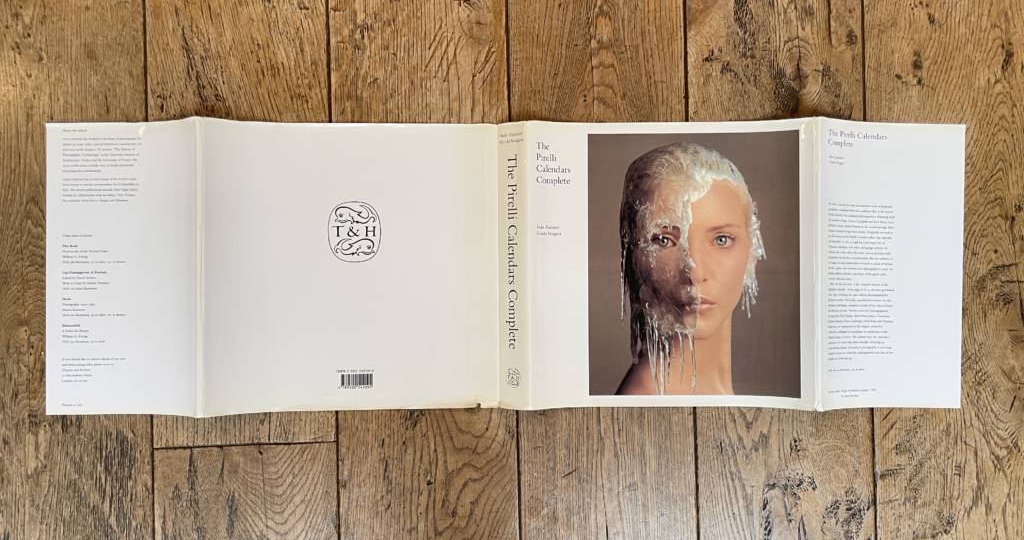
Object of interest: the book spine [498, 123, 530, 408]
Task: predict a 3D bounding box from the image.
[{"bbox_3d":[0.003,-0.004,0.765,0.032,0.015,0.285,-1,89,6],"label":"book spine"}]

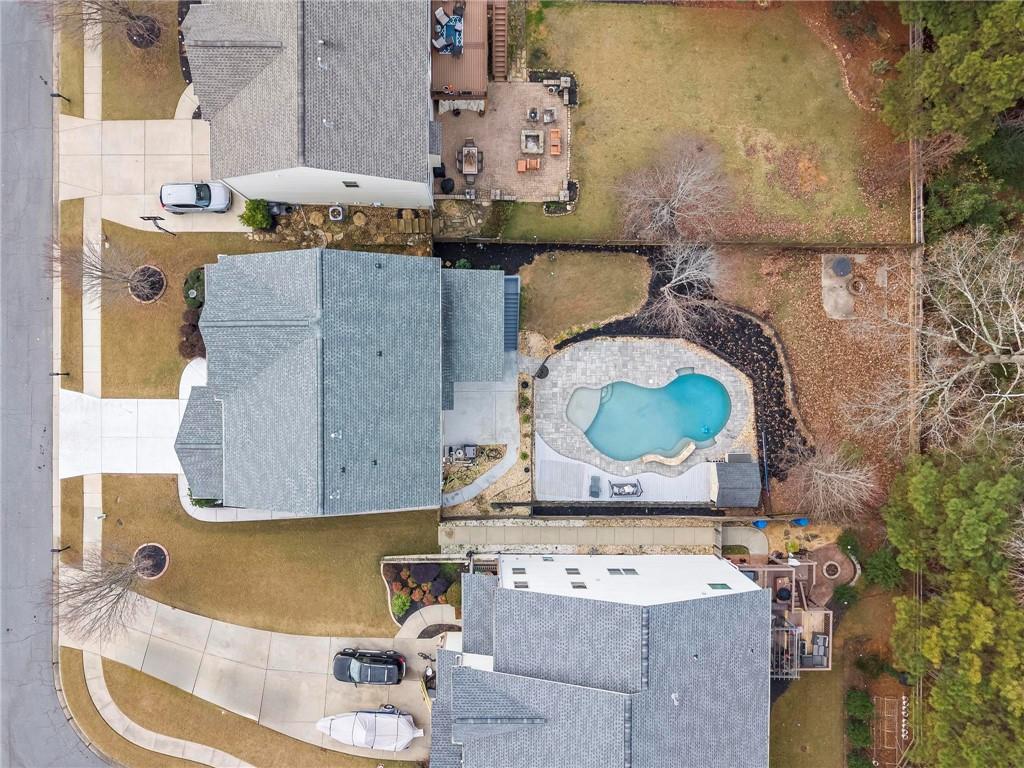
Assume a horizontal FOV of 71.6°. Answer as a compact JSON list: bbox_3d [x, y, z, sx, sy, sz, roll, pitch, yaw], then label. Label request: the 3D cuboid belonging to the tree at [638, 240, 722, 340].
[{"bbox_3d":[10.993,-6.184,47.059,5.400,6.500,5.900,0,91,-2],"label":"tree"}]

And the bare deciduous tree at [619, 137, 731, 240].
[{"bbox_3d":[10.762,-12.837,47.532,6.800,7.000,6.300,0,91,-2],"label":"bare deciduous tree"}]

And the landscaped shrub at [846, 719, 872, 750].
[{"bbox_3d":[24.637,24.779,50.338,1.700,1.500,1.900,0,91,-1],"label":"landscaped shrub"}]

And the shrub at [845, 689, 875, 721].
[{"bbox_3d":[24.053,22.152,49.073,1.600,1.500,1.750,0,91,-2],"label":"shrub"}]

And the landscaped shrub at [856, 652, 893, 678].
[{"bbox_3d":[25.064,19.518,49.227,2.100,1.200,1.500,0,91,-2],"label":"landscaped shrub"}]

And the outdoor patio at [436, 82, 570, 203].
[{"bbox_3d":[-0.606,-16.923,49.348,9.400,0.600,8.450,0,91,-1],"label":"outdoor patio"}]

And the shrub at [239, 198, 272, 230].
[{"bbox_3d":[-17.254,-11.402,47.760,1.950,1.800,1.800,0,91,-2],"label":"shrub"}]

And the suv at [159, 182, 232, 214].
[{"bbox_3d":[-21.188,-12.512,47.583,4.650,1.680,1.860,-1,91,-2],"label":"suv"}]

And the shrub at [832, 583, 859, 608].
[{"bbox_3d":[23.649,14.975,50.272,1.700,1.400,1.700,0,91,-1],"label":"shrub"}]

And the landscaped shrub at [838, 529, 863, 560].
[{"bbox_3d":[23.235,11.050,48.880,1.500,1.400,1.900,0,91,-2],"label":"landscaped shrub"}]

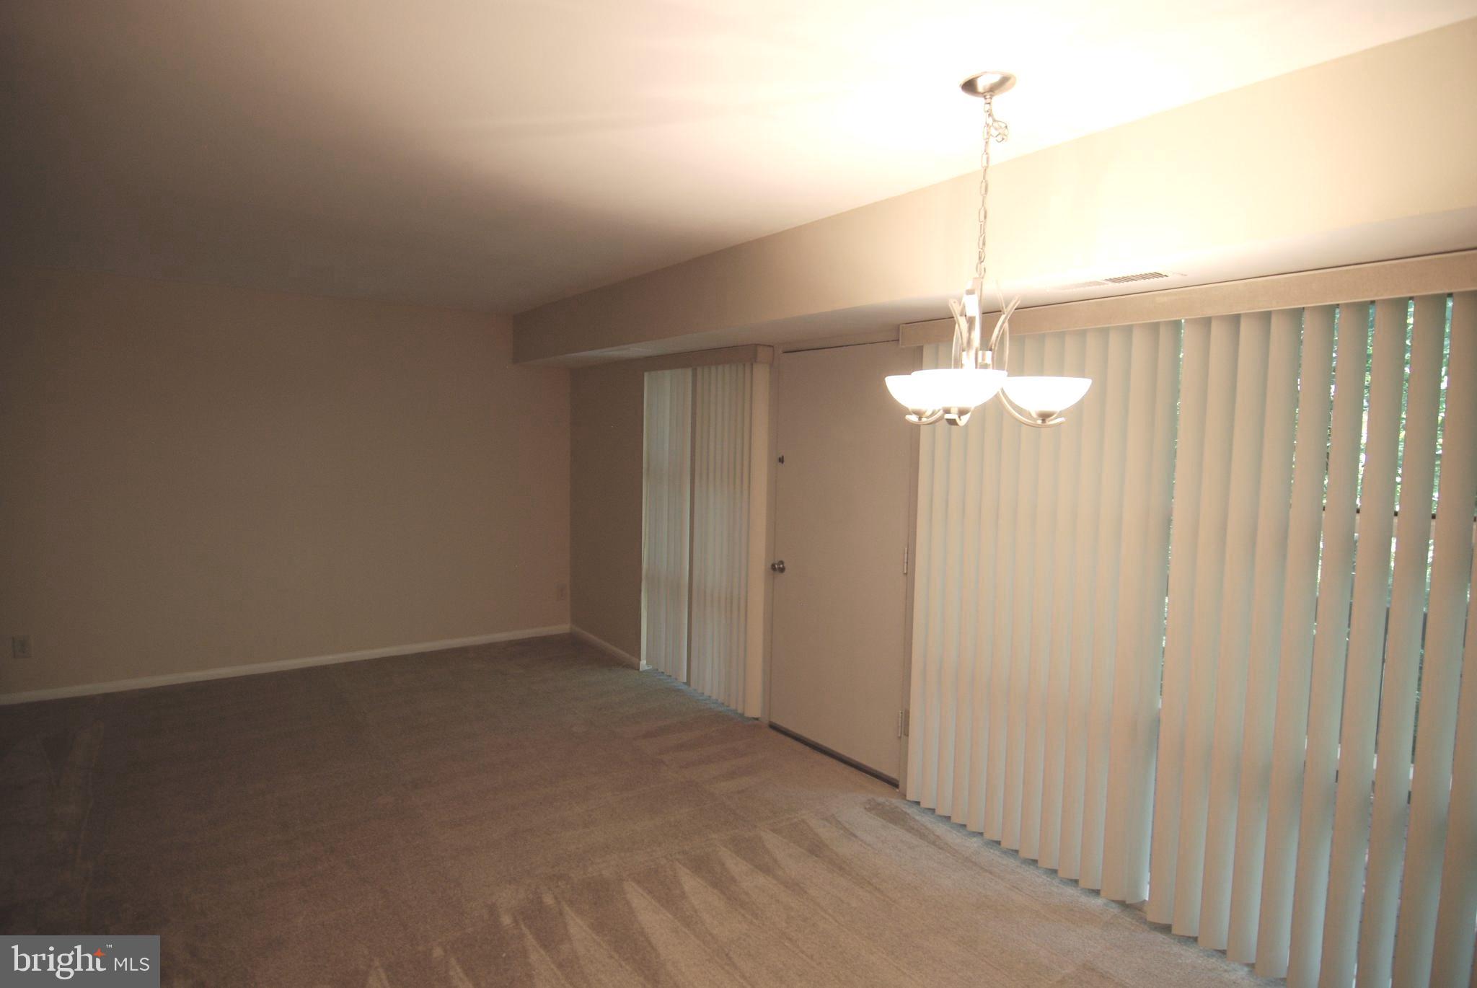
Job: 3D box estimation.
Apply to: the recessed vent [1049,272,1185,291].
[{"bbox_3d":[1.159,-0.661,2.306,0.150,0.022,0.362,-2,6,-38],"label":"recessed vent"}]

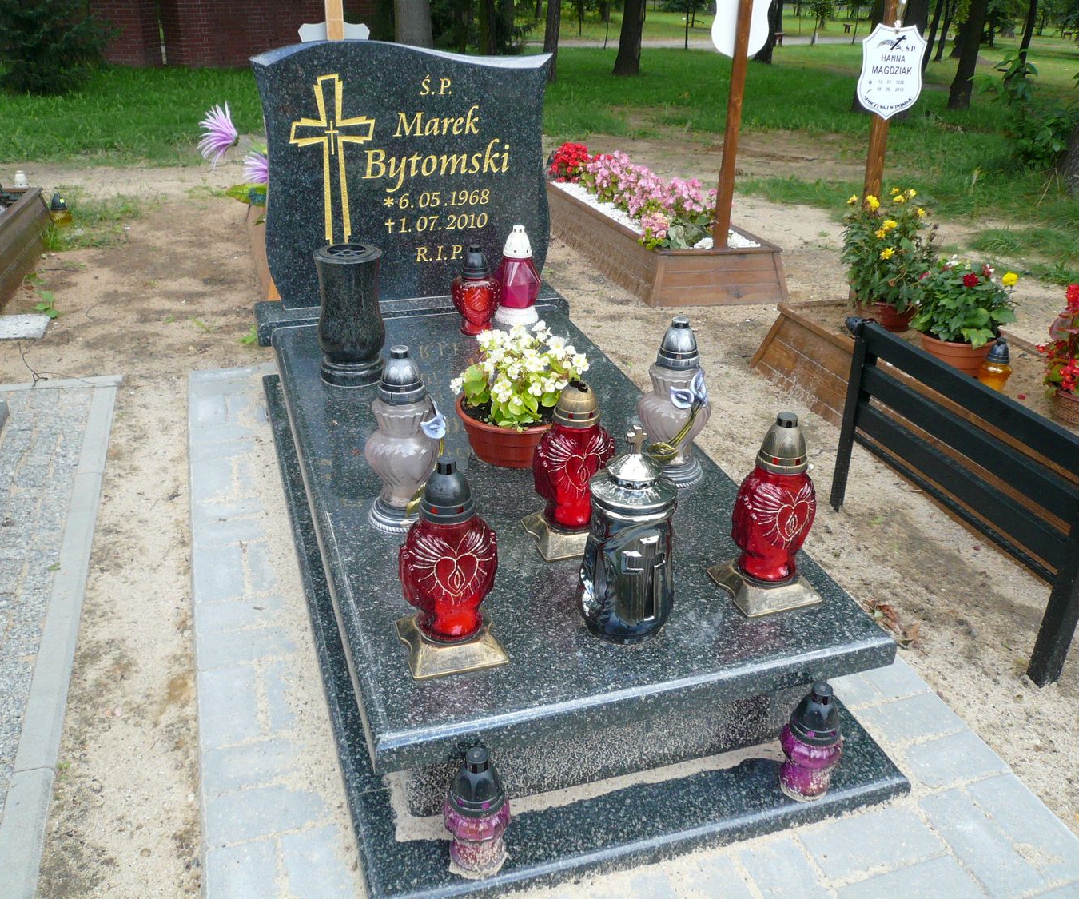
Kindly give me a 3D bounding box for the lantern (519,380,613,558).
[{"bbox_3d":[0.064,0.023,1.683,0.146,0.291,0.146,-8,29,-19],"label":"lantern"}]

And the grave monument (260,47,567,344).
[{"bbox_3d":[-0.356,-0.713,2.688,0.890,0.769,0.185,-7,28,-17],"label":"grave monument"}]

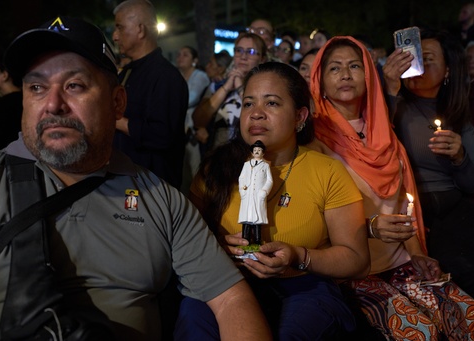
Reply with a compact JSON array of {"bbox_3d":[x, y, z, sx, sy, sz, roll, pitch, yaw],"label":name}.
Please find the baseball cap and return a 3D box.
[{"bbox_3d":[-0.310,-0.230,0.908,0.175,0.137,0.268,-1,-11,1],"label":"baseball cap"}]

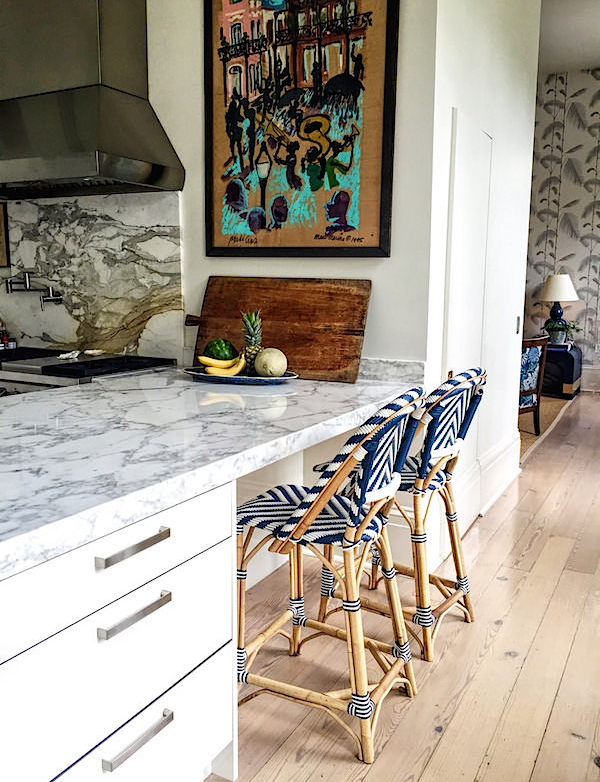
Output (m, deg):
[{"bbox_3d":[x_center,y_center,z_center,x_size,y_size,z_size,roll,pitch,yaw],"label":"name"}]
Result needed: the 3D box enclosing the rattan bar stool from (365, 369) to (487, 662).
[{"bbox_3d":[0.425,0.417,2.613,0.555,1.045,0.460,8,12,37],"label":"rattan bar stool"}]

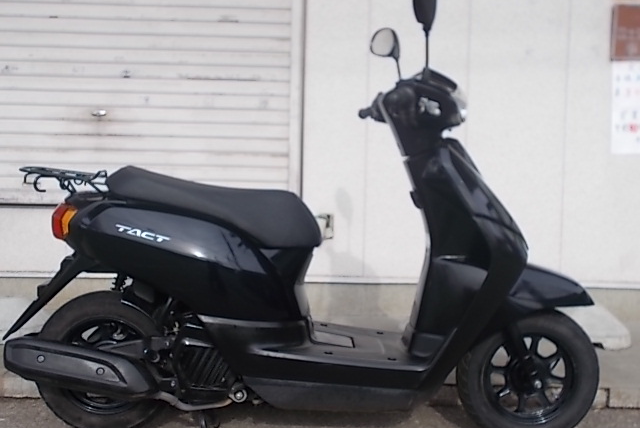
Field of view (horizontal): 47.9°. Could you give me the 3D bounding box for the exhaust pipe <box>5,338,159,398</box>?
[{"bbox_3d":[-0.614,0.394,1.881,0.390,0.115,0.130,11,3,-6],"label":"exhaust pipe"}]

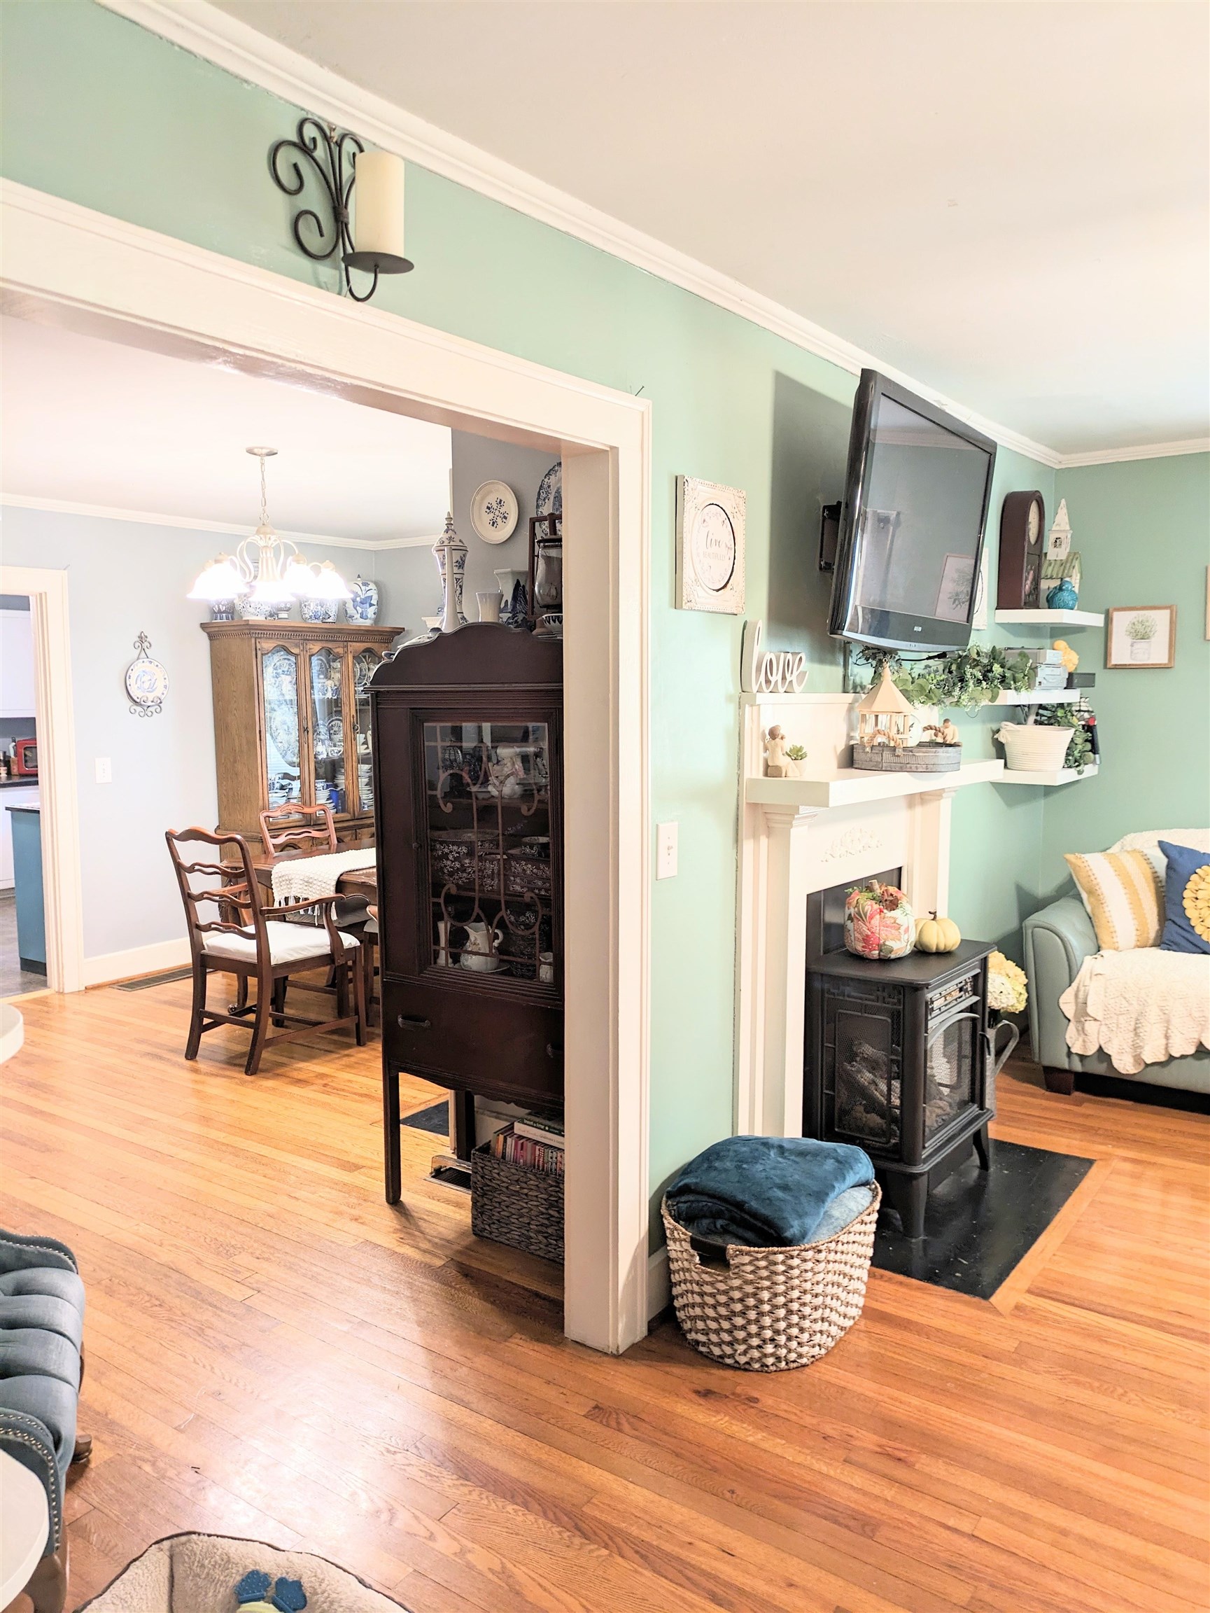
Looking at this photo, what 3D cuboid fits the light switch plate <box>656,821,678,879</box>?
[{"bbox_3d":[0.149,0.103,2.738,0.012,0.131,0.089,4,7,37],"label":"light switch plate"}]

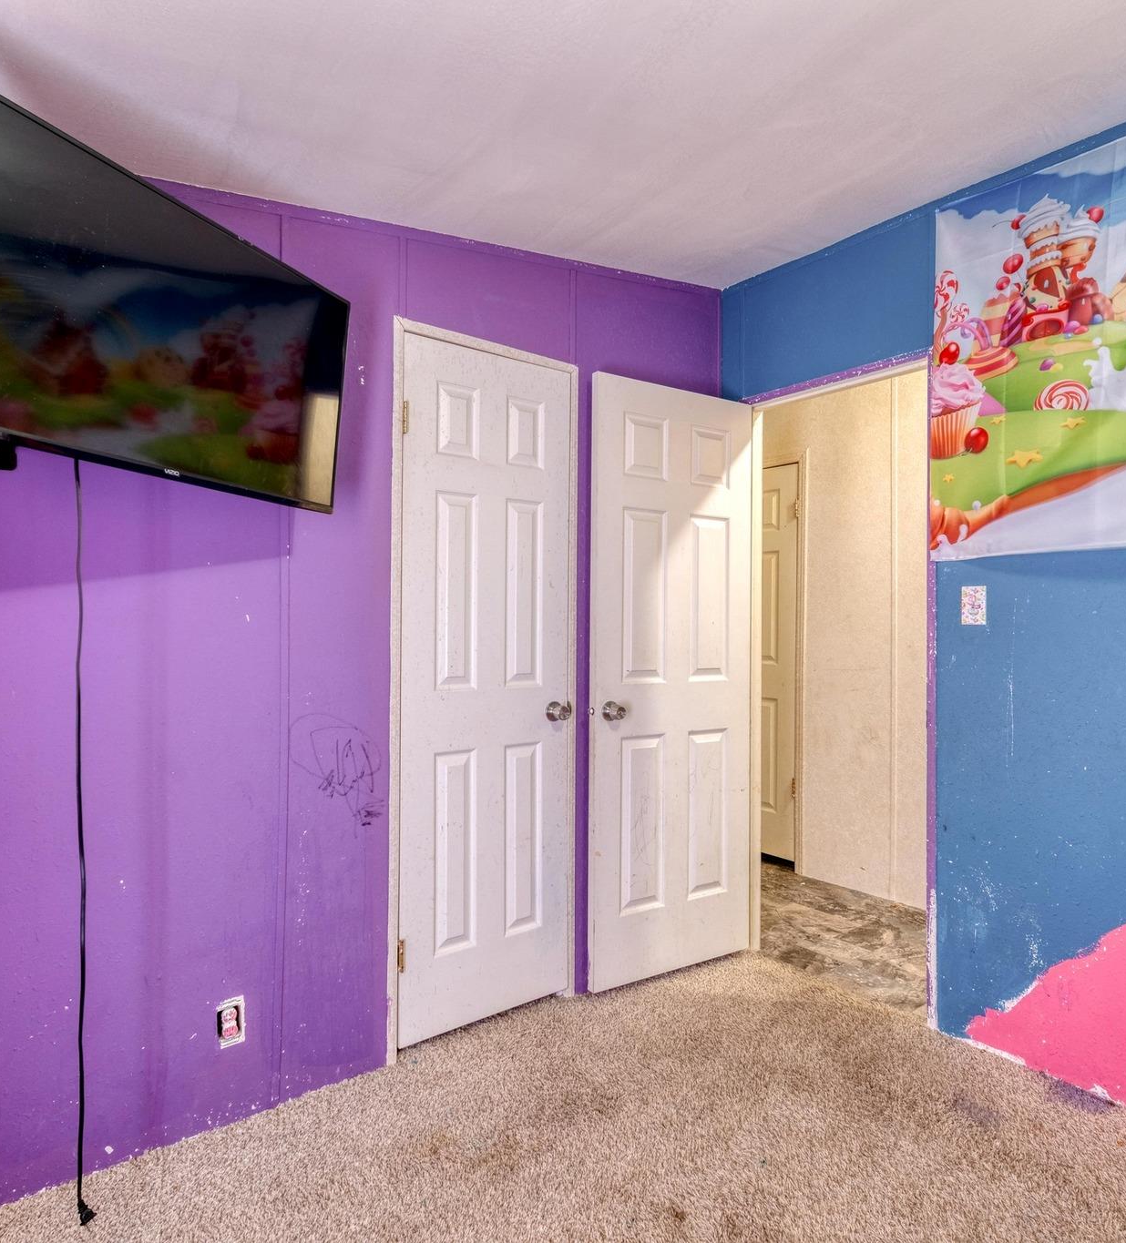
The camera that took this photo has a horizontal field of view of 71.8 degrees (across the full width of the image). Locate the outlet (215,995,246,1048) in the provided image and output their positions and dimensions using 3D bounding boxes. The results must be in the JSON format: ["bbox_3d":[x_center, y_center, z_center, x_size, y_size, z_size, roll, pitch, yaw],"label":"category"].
[{"bbox_3d":[-0.827,1.003,1.940,0.067,0.112,0.010,1,-1,-37],"label":"outlet"}]

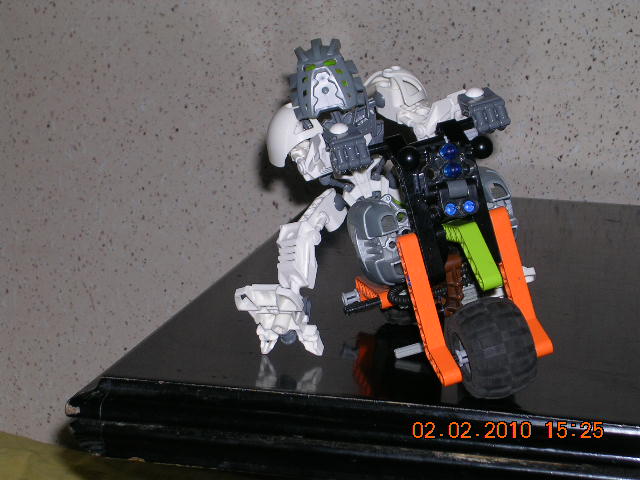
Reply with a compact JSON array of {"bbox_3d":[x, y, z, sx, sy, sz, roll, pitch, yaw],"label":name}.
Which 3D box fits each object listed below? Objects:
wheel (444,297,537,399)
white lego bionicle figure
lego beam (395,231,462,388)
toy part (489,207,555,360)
[{"bbox_3d":[0.071,0.046,0.737,0.028,0.043,0.043,-15,16,-9],"label":"wheel"},{"bbox_3d":[0.022,-0.017,0.786,0.114,0.142,0.092,-1,14,-7],"label":"white lego bionicle figure"},{"bbox_3d":[0.045,0.030,0.739,0.008,0.067,0.018,-15,-15,-9],"label":"lego beam"},{"bbox_3d":[0.084,0.020,0.745,0.008,0.067,0.018,-15,-15,-9],"label":"toy part"}]

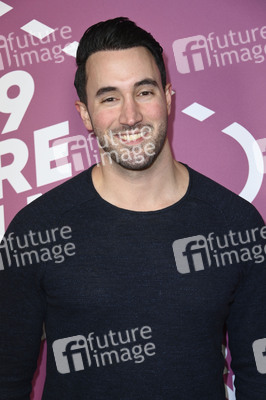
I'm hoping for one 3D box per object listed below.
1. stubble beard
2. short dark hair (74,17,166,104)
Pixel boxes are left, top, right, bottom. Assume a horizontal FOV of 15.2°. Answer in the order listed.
[{"bbox_3d":[0.003,-0.090,1.720,0.130,0.085,0.095,-10,5,-4],"label":"stubble beard"},{"bbox_3d":[-0.026,-0.248,1.830,0.170,0.168,0.200,-10,3,-4],"label":"short dark hair"}]

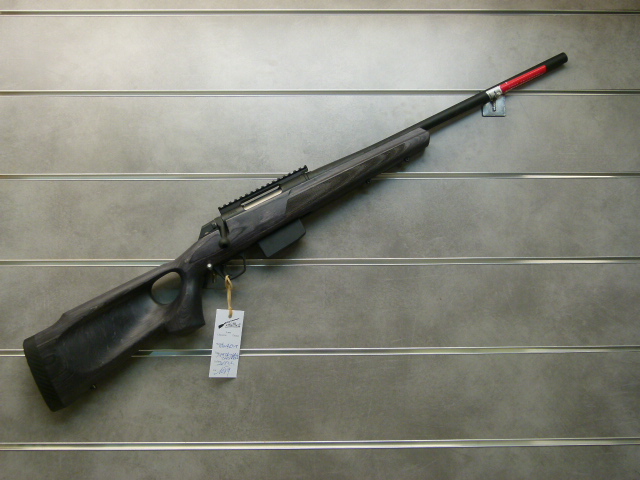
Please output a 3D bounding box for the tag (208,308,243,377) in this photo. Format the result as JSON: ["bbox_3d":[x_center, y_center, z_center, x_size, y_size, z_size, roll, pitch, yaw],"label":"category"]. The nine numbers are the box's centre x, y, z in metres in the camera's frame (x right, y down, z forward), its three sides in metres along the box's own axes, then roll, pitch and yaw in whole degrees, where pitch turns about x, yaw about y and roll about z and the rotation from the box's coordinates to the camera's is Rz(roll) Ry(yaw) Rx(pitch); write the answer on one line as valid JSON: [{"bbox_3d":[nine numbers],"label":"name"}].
[{"bbox_3d":[-0.151,0.169,1.023,0.044,0.107,0.002,6,-8,0],"label":"tag"}]

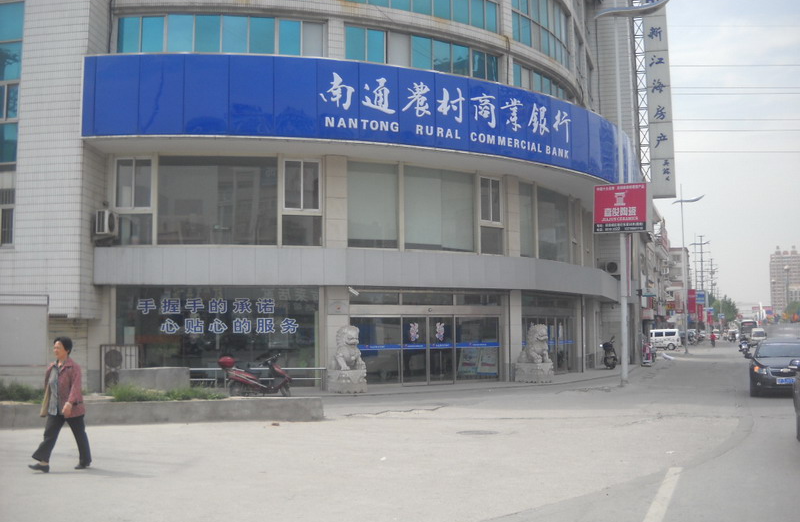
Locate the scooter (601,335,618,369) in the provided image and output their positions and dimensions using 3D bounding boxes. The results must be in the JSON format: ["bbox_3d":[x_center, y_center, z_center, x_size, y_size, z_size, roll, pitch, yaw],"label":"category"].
[{"bbox_3d":[7.773,3.384,35.200,0.620,1.190,1.780,-1,-4,10],"label":"scooter"}]

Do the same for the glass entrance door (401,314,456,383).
[{"bbox_3d":[0.822,2.626,28.000,1.800,2.050,0.100,2,-5,-30],"label":"glass entrance door"}]

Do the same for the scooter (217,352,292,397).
[{"bbox_3d":[-3.365,2.651,22.000,1.760,1.070,0.650,0,-4,-10],"label":"scooter"}]

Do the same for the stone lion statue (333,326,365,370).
[{"bbox_3d":[-1.285,2.254,24.500,0.620,1.100,0.820,2,-5,-27],"label":"stone lion statue"}]

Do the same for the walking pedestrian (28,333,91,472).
[{"bbox_3d":[-4.048,1.683,11.300,0.660,1.570,0.480,2,-5,-33],"label":"walking pedestrian"}]

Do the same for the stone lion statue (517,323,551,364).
[{"bbox_3d":[3.929,2.397,27.600,0.620,1.130,0.820,3,-5,-37],"label":"stone lion statue"}]

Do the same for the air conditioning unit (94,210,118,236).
[{"bbox_3d":[-7.379,-0.928,23.900,0.290,0.580,0.800,-1,-4,3],"label":"air conditioning unit"}]

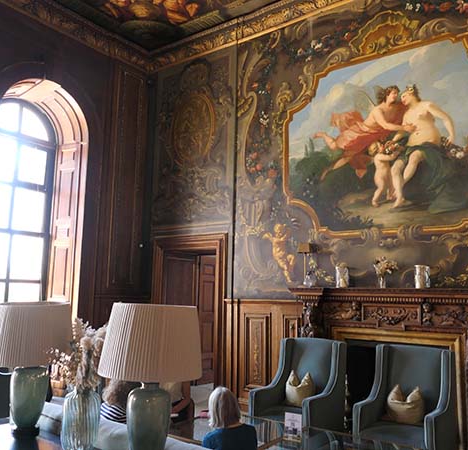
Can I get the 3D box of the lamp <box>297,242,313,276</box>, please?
[{"bbox_3d":[0.885,0.501,5.840,0.170,0.540,0.170,1,-8,0],"label":"lamp"}]

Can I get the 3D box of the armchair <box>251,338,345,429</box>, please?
[{"bbox_3d":[0.644,1.751,4.633,0.620,1.115,0.851,-5,-10,36],"label":"armchair"}]

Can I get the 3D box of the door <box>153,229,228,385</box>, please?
[{"bbox_3d":[-0.721,1.409,7.230,1.518,2.485,0.200,-5,-10,36],"label":"door"}]

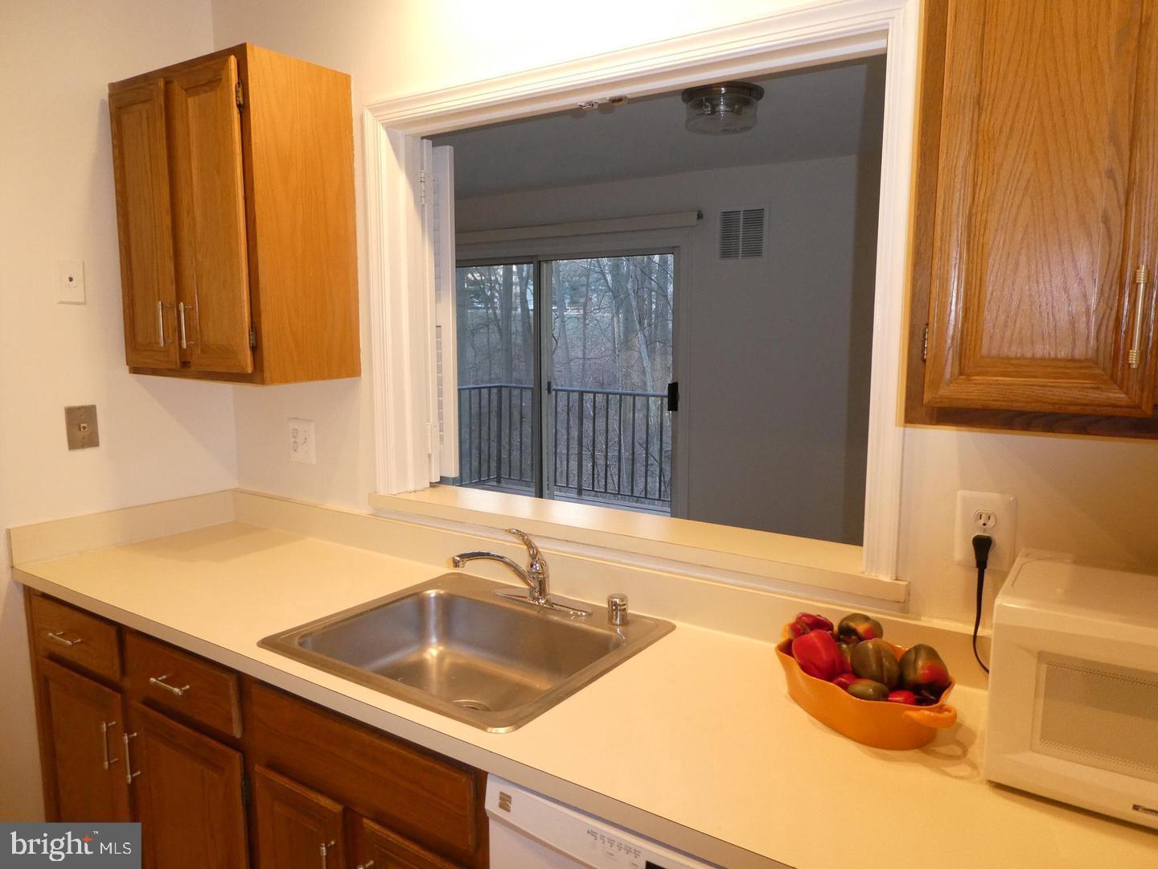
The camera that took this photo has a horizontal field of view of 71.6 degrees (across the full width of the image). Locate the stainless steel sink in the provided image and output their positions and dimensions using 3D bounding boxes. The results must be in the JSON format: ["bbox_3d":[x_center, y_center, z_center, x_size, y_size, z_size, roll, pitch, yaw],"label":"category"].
[{"bbox_3d":[-0.214,0.475,1.602,0.640,0.165,0.555,5,9,33],"label":"stainless steel sink"}]

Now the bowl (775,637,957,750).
[{"bbox_3d":[0.454,0.394,1.268,0.195,0.095,0.340,-4,8,-26],"label":"bowl"}]

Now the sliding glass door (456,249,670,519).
[{"bbox_3d":[-0.215,-0.221,5.556,2.030,2.000,0.100,5,9,33],"label":"sliding glass door"}]

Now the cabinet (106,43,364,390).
[{"bbox_3d":[-0.915,-0.536,2.122,0.608,0.763,0.317,5,9,33],"label":"cabinet"}]

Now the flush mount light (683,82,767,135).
[{"bbox_3d":[0.565,-1.276,3.148,0.330,0.135,0.330,0,8,0],"label":"flush mount light"}]

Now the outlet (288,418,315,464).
[{"bbox_3d":[-0.795,0.019,2.299,0.112,0.123,0.010,5,9,33],"label":"outlet"}]

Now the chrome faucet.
[{"bbox_3d":[-0.149,0.290,1.669,0.260,0.185,0.285,5,9,33],"label":"chrome faucet"}]

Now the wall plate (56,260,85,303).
[{"bbox_3d":[-1.309,-0.394,2.075,0.008,0.114,0.071,5,9,33],"label":"wall plate"}]

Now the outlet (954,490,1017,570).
[{"bbox_3d":[0.669,0.160,1.326,0.087,0.125,0.010,5,9,33],"label":"outlet"}]

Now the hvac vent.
[{"bbox_3d":[0.931,-1.154,4.612,0.290,0.295,0.020,5,9,33],"label":"hvac vent"}]

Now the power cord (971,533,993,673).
[{"bbox_3d":[0.661,0.282,1.319,0.050,0.235,0.050,5,9,33],"label":"power cord"}]

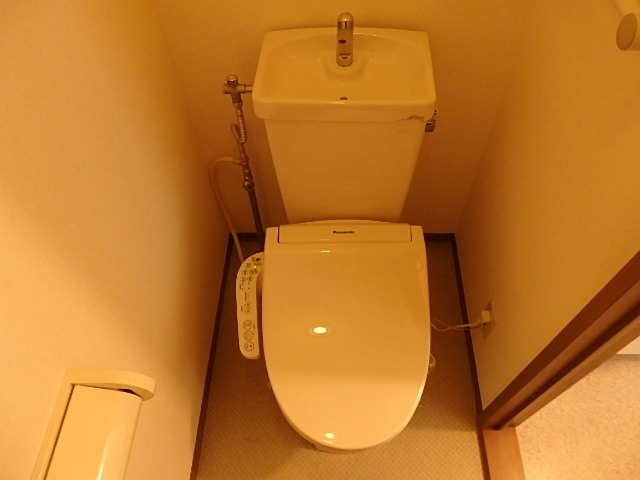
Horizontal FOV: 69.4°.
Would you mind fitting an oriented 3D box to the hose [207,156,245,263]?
[{"bbox_3d":[-0.259,-0.074,1.298,0.135,0.250,0.220,0,57,3],"label":"hose"}]

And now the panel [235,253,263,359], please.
[{"bbox_3d":[-0.171,0.159,1.144,0.066,0.045,0.272,-3,62,1],"label":"panel"}]

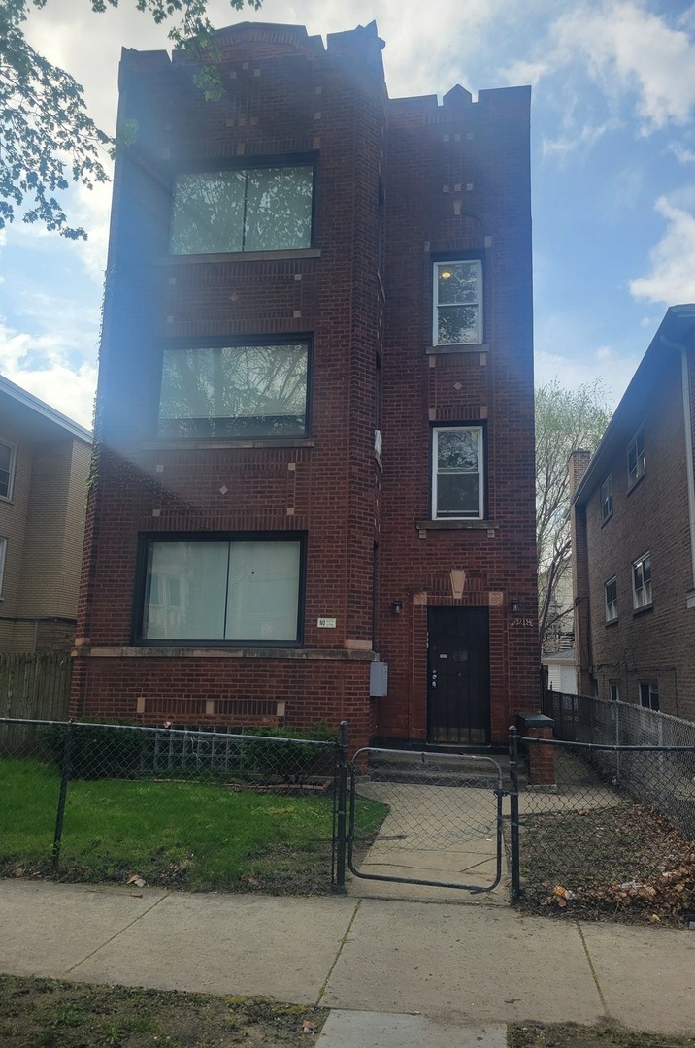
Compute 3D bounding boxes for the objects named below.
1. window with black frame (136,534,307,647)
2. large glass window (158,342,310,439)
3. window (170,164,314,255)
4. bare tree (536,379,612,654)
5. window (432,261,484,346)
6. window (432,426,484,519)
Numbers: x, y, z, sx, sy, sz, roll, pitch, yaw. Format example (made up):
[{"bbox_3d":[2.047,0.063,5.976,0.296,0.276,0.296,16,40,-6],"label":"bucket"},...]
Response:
[{"bbox_3d":[-1.822,0.935,11.129,2.427,1.549,0.120,0,-11,8],"label":"window with black frame"},{"bbox_3d":[-1.697,-1.975,11.670,2.321,1.505,0.120,0,-11,8],"label":"large glass window"},{"bbox_3d":[-1.653,-4.920,12.229,2.290,1.567,0.120,0,-11,8],"label":"window"},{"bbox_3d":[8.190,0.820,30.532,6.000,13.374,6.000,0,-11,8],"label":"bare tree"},{"bbox_3d":[1.809,-3.645,12.966,0.806,1.488,0.120,0,-11,8],"label":"window"},{"bbox_3d":[1.743,-0.802,12.429,0.796,1.517,0.120,0,-11,8],"label":"window"}]

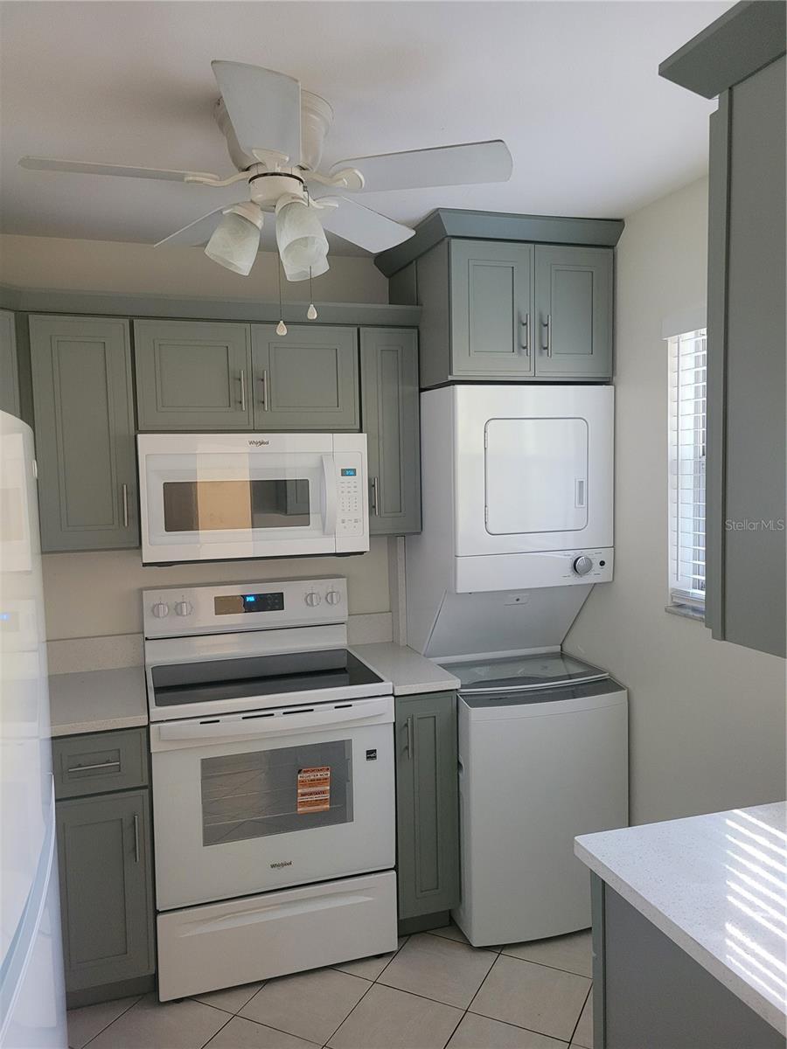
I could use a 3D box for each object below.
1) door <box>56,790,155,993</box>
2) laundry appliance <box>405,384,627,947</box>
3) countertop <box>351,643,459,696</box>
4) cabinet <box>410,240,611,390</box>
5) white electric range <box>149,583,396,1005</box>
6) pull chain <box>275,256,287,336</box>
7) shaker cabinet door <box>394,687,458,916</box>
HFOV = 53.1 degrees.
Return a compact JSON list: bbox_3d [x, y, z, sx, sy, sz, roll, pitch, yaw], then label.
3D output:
[{"bbox_3d":[-0.871,1.087,2.347,0.296,0.579,0.022,-3,5,-18],"label":"door"},{"bbox_3d":[0.436,0.458,2.930,0.606,1.880,0.675,-3,5,-18],"label":"laundry appliance"},{"bbox_3d":[0.017,0.517,2.899,0.227,0.030,0.636,-3,5,-18],"label":"countertop"},{"bbox_3d":[0.426,-0.711,2.772,0.610,0.450,0.315,-3,5,-18],"label":"cabinet"},{"bbox_3d":[-0.447,0.835,2.745,0.757,1.192,0.675,-3,5,-18],"label":"white electric range"},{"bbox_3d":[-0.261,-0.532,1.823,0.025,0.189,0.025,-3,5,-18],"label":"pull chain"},{"bbox_3d":[0.115,0.942,2.667,0.223,0.763,0.022,-3,5,-18],"label":"shaker cabinet door"}]

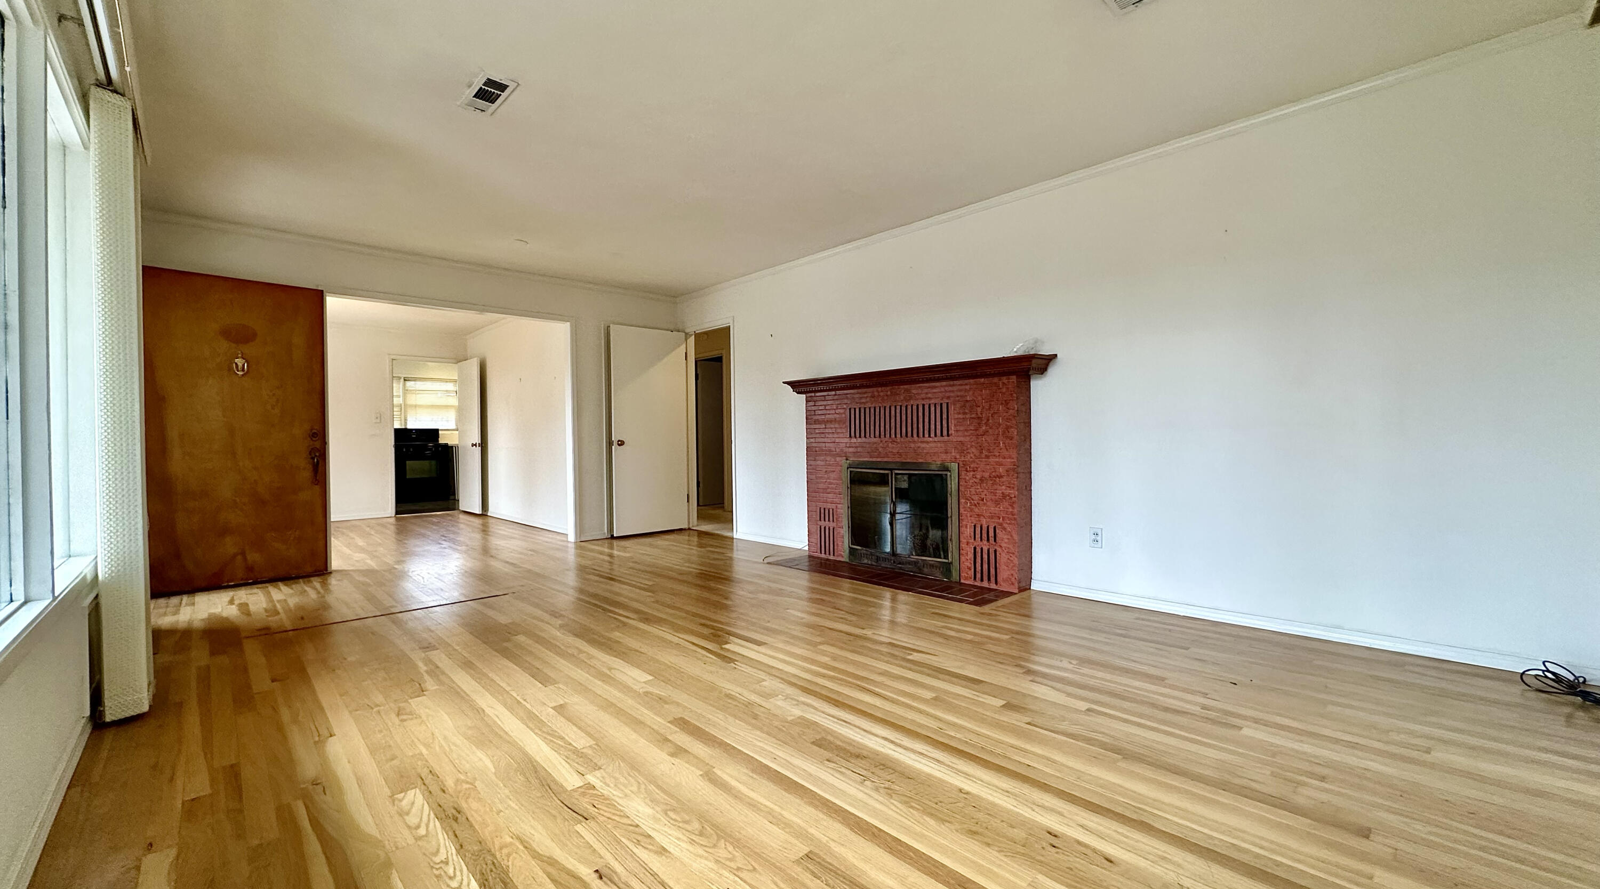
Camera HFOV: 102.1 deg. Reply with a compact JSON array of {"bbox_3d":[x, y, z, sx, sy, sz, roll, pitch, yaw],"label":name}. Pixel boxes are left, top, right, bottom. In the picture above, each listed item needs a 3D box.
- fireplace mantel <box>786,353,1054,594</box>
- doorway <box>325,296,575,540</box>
[{"bbox_3d":[0.692,0.184,4.448,0.249,1.388,2.113,-1,1,-43],"label":"fireplace mantel"},{"bbox_3d":[-2.774,-0.117,5.341,1.913,2.066,0.139,-1,1,-43],"label":"doorway"}]

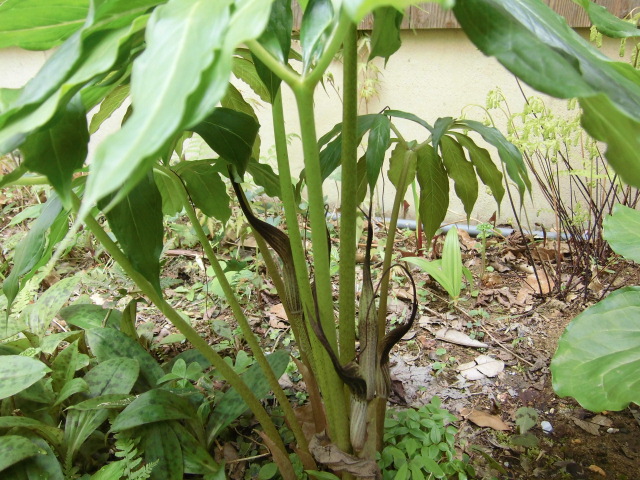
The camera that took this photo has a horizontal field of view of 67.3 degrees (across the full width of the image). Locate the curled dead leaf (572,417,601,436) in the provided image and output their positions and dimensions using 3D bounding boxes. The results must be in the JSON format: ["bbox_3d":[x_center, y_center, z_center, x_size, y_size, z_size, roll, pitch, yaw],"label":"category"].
[{"bbox_3d":[0.309,0.216,0.557,0.016,0.010,0.036,-11,21,-29],"label":"curled dead leaf"}]

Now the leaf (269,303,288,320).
[{"bbox_3d":[-0.090,0.156,1.048,0.045,0.012,0.038,14,23,37],"label":"leaf"}]

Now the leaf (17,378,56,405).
[{"bbox_3d":[-0.397,0.212,0.675,0.052,0.018,0.036,6,19,17],"label":"leaf"}]

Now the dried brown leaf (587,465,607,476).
[{"bbox_3d":[0.359,0.298,0.622,0.014,0.008,0.019,-17,24,-42],"label":"dried brown leaf"}]

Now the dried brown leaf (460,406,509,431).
[{"bbox_3d":[0.195,0.210,0.567,0.060,0.012,0.024,10,21,27],"label":"dried brown leaf"}]

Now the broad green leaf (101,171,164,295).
[{"bbox_3d":[-0.204,-0.010,0.520,0.063,0.140,0.032,0,19,0],"label":"broad green leaf"}]

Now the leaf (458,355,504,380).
[{"bbox_3d":[0.224,0.180,0.672,0.074,0.010,0.042,-6,19,-17],"label":"leaf"}]

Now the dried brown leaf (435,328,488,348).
[{"bbox_3d":[0.274,0.191,0.935,0.096,0.015,0.028,10,20,27],"label":"dried brown leaf"}]

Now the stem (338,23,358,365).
[{"bbox_3d":[0.028,0.013,0.490,0.017,0.430,0.017,0,13,0],"label":"stem"}]

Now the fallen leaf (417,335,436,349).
[{"bbox_3d":[0.164,0.156,0.738,0.034,0.008,0.025,13,23,35],"label":"fallen leaf"}]

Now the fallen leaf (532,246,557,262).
[{"bbox_3d":[0.490,0.032,1.050,0.056,0.028,0.035,0,19,0],"label":"fallen leaf"}]

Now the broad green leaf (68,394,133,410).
[{"bbox_3d":[-0.231,0.171,0.505,0.070,0.015,0.028,-6,19,-17],"label":"broad green leaf"}]

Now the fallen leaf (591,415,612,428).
[{"bbox_3d":[0.416,0.269,0.710,0.026,0.010,0.025,8,20,24],"label":"fallen leaf"}]

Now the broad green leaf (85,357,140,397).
[{"bbox_3d":[-0.232,0.154,0.540,0.058,0.030,0.075,8,20,22],"label":"broad green leaf"}]

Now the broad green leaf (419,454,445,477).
[{"bbox_3d":[0.108,0.216,0.460,0.014,0.007,0.028,-14,23,-36],"label":"broad green leaf"}]

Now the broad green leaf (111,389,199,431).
[{"bbox_3d":[-0.213,0.218,0.625,0.104,0.022,0.042,-14,20,-6],"label":"broad green leaf"}]

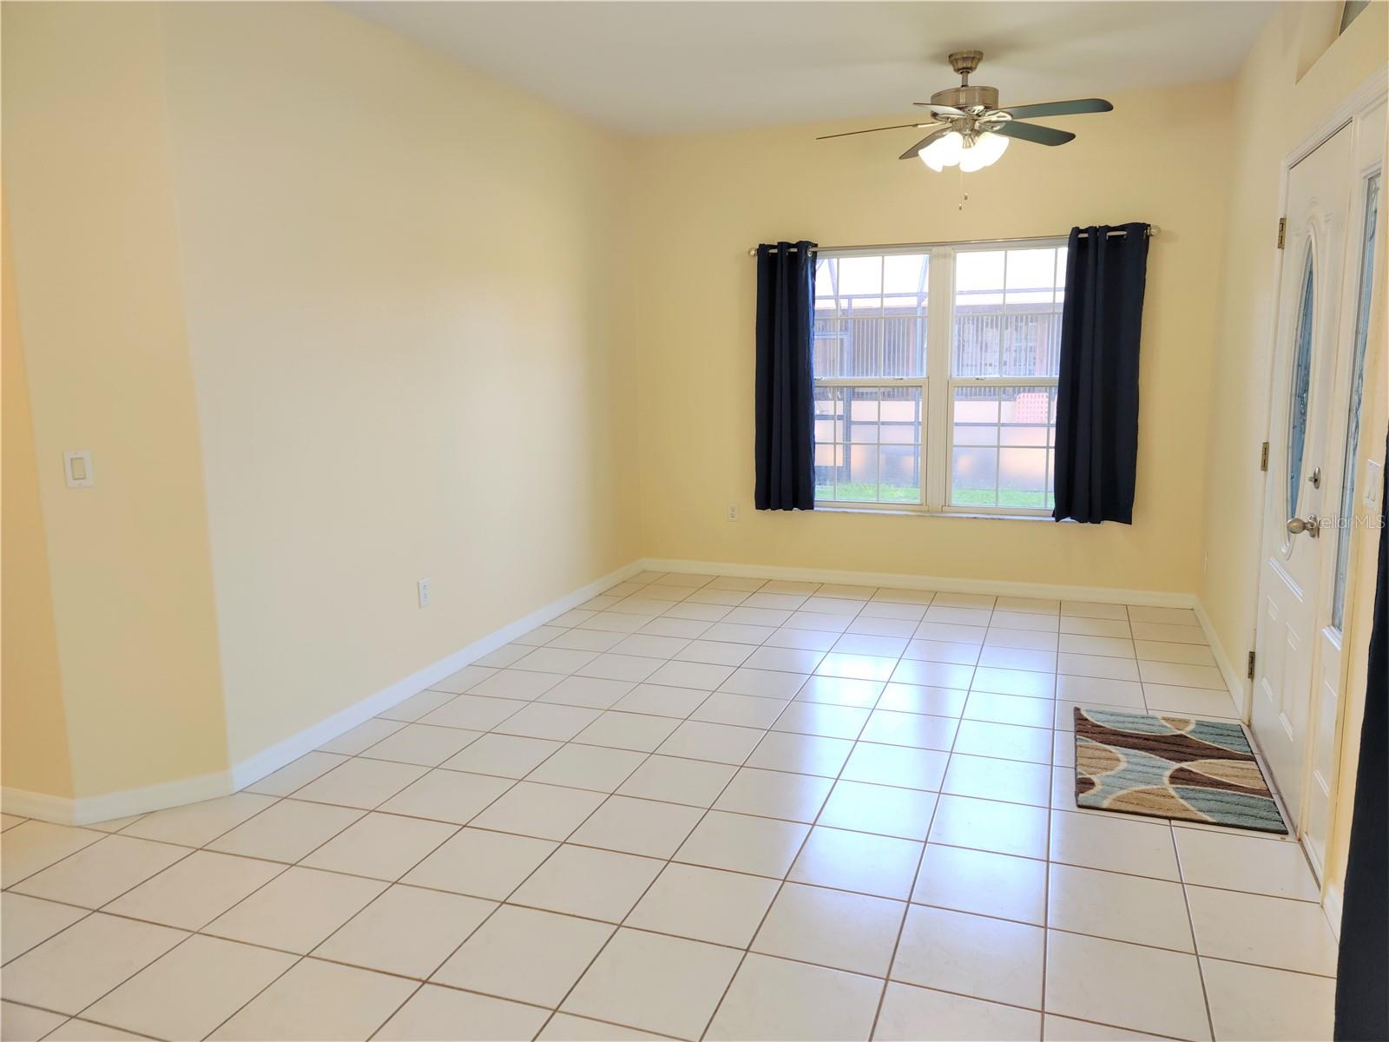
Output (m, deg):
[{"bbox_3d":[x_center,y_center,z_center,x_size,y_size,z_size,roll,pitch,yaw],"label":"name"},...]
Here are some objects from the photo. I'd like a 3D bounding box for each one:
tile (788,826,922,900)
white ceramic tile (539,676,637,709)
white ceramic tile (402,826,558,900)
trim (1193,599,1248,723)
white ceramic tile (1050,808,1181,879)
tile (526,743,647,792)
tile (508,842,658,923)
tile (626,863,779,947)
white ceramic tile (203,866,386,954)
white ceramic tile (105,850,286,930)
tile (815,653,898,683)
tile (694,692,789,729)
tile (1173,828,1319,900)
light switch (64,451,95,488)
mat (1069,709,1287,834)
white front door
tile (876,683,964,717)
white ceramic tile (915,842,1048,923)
[{"bbox_3d":[0.466,0.972,2.970,0.331,0.010,0.333,3,11,19],"label":"tile"},{"bbox_3d":[-0.447,0.728,4.403,0.331,0.010,0.333,3,11,19],"label":"white ceramic tile"},{"bbox_3d":[-0.607,0.985,3.002,0.334,0.010,0.337,3,11,20],"label":"white ceramic tile"},{"bbox_3d":[2.391,0.575,4.780,0.015,0.085,1.694,3,11,19],"label":"trim"},{"bbox_3d":[1.231,0.956,3.077,0.334,0.010,0.337,3,11,20],"label":"white ceramic tile"},{"bbox_3d":[-0.367,0.851,3.588,0.329,0.010,0.340,3,11,19],"label":"tile"},{"bbox_3d":[-0.286,0.983,2.833,0.329,0.010,0.340,3,11,19],"label":"tile"},{"bbox_3d":[0.030,1.015,2.764,0.331,0.010,0.333,3,11,19],"label":"tile"},{"bbox_3d":[-1.034,1.016,2.733,0.336,0.010,0.340,3,10,19],"label":"white ceramic tile"},{"bbox_3d":[-1.347,1.001,2.834,0.336,0.010,0.340,3,10,19],"label":"white ceramic tile"},{"bbox_3d":[0.736,0.661,4.701,0.336,0.010,0.340,3,10,19],"label":"tile"},{"bbox_3d":[0.189,0.762,4.188,0.333,0.010,0.337,3,11,20],"label":"tile"},{"bbox_3d":[1.536,0.963,2.929,0.336,0.010,0.340,3,10,19],"label":"tile"},{"bbox_3d":[-1.831,-0.153,3.104,0.072,0.114,0.010,-6,11,-27],"label":"light switch"},{"bbox_3d":[1.634,0.837,3.613,0.588,0.015,0.893,3,11,19],"label":"mat"},{"bbox_3d":[1.931,-0.137,3.226,0.060,2.040,1.278,3,11,19],"label":"white front door"},{"bbox_3d":[0.934,0.736,4.263,0.336,0.010,0.340,3,10,19],"label":"tile"},{"bbox_3d":[0.774,0.977,2.821,0.329,0.010,0.340,3,11,19],"label":"white ceramic tile"}]

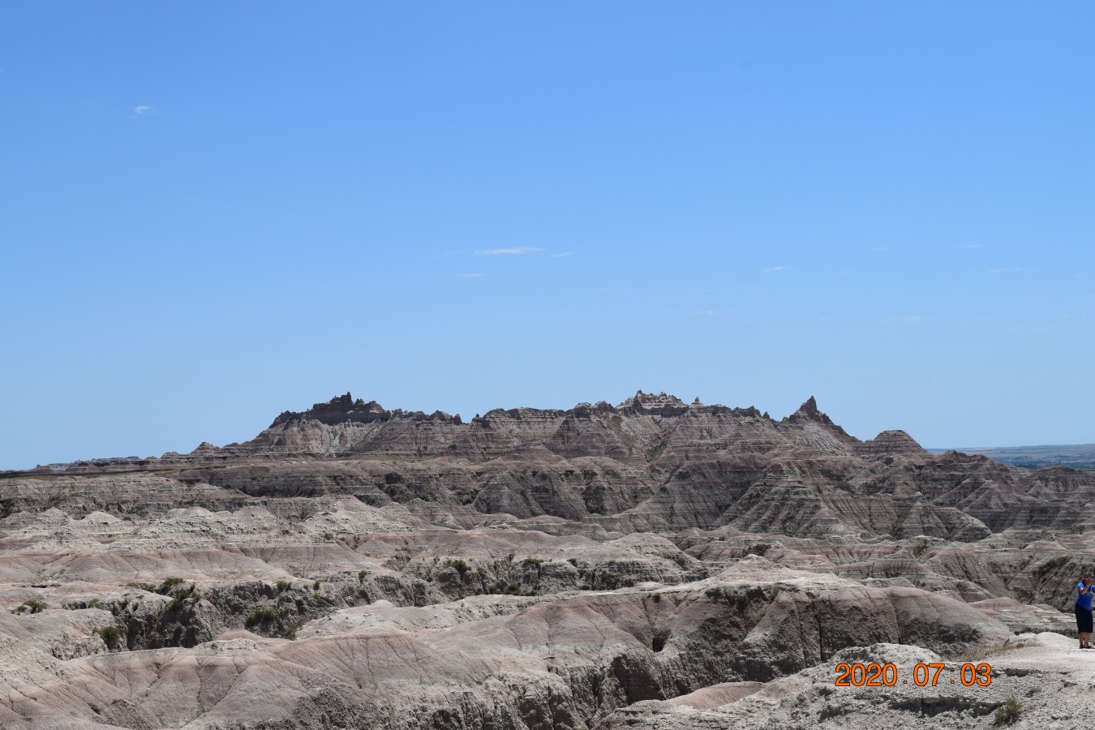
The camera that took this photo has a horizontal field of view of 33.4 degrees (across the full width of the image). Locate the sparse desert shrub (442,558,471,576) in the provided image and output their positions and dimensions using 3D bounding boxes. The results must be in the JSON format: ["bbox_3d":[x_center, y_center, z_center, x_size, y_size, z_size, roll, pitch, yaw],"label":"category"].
[{"bbox_3d":[-5.714,12.755,115.000,1.779,0.973,1.512,-1,-3,0],"label":"sparse desert shrub"}]

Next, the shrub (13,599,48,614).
[{"bbox_3d":[-23.237,10.864,82.000,1.538,0.608,1.230,-1,-3,0],"label":"shrub"}]

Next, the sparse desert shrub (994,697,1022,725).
[{"bbox_3d":[8.204,6.165,32.500,0.488,0.443,0.439,-1,-3,0],"label":"sparse desert shrub"}]

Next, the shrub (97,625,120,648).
[{"bbox_3d":[-17.796,11.036,74.000,1.006,0.923,0.956,-1,-3,0],"label":"shrub"}]

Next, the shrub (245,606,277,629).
[{"bbox_3d":[-14.113,12.472,90.000,1.603,1.060,1.363,-1,-3,0],"label":"shrub"}]

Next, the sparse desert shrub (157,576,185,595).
[{"bbox_3d":[-20.191,11.835,98.000,1.562,0.898,1.328,-1,-3,0],"label":"sparse desert shrub"}]

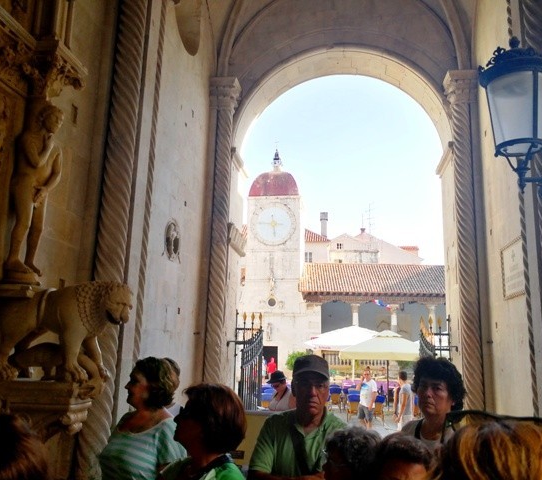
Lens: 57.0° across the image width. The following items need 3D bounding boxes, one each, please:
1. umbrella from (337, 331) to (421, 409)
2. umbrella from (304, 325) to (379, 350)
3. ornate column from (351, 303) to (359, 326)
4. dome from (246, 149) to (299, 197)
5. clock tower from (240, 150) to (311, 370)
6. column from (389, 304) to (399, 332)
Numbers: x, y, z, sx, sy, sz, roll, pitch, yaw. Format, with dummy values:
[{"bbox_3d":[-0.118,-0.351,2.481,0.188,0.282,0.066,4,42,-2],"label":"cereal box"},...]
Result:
[{"bbox_3d":[4.369,4.830,18.645,3.400,2.860,3.400,0,-11,8],"label":"umbrella"},{"bbox_3d":[3.611,5.298,21.708,4.000,3.070,4.000,2,-11,0],"label":"umbrella"},{"bbox_3d":[4.668,4.905,27.511,0.480,2.740,0.480,0,-11,11],"label":"ornate column"},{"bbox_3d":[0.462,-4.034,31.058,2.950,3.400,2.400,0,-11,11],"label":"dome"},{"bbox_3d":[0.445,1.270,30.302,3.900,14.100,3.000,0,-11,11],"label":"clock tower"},{"bbox_3d":[6.712,4.838,27.131,0.480,2.710,0.480,0,-11,11],"label":"column"}]

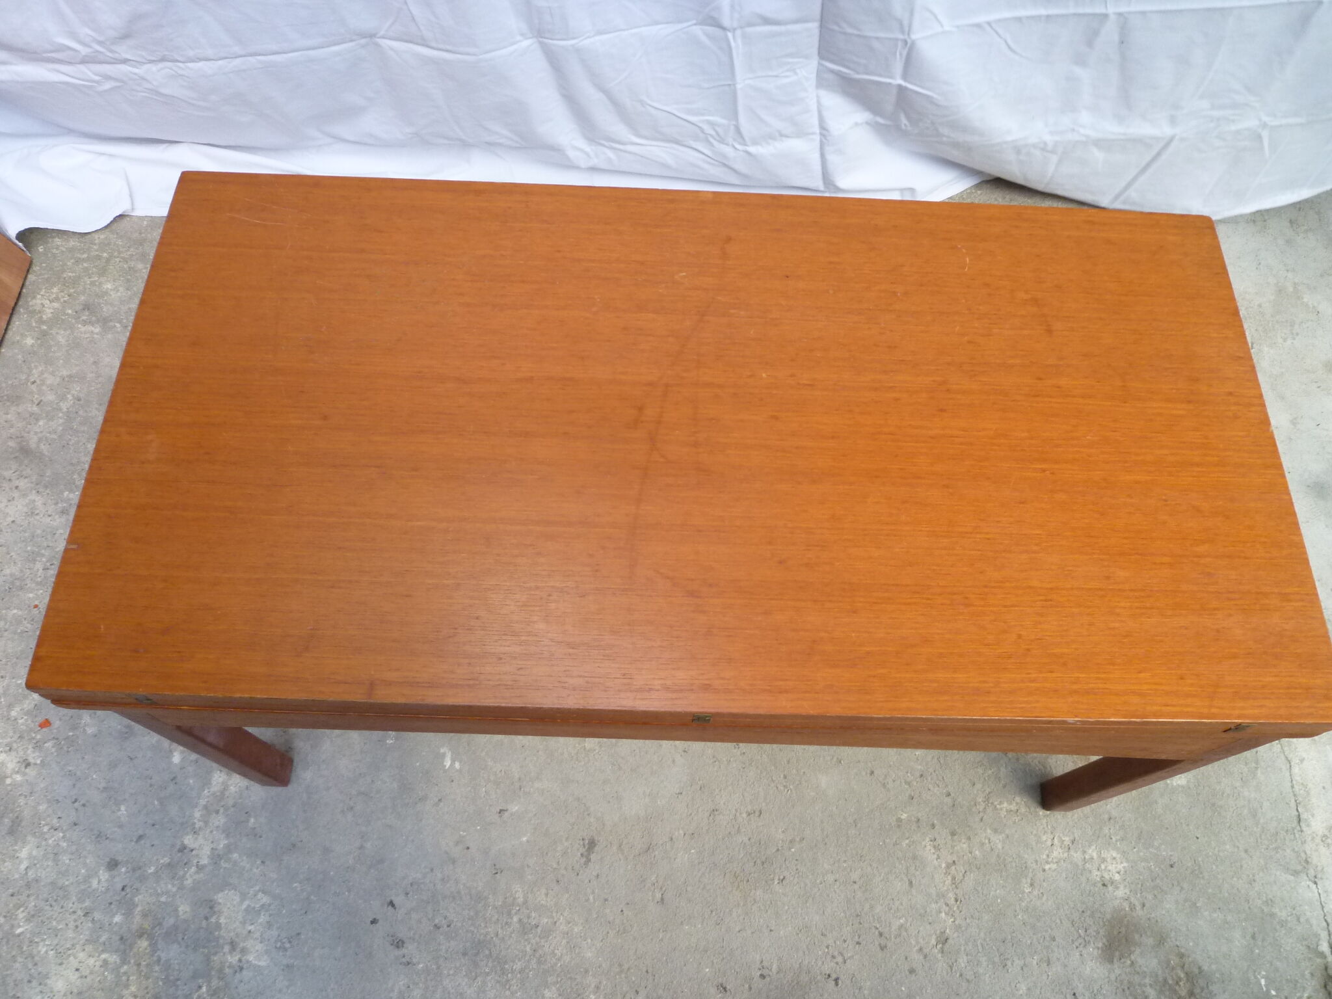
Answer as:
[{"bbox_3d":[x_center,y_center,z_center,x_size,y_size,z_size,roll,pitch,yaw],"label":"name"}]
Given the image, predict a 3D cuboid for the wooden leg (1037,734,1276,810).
[{"bbox_3d":[0.532,0.305,1.094,0.032,0.432,0.033,2,64,-2],"label":"wooden leg"}]

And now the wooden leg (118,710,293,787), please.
[{"bbox_3d":[-0.498,0.265,1.065,0.032,0.432,0.033,2,64,-2],"label":"wooden leg"}]

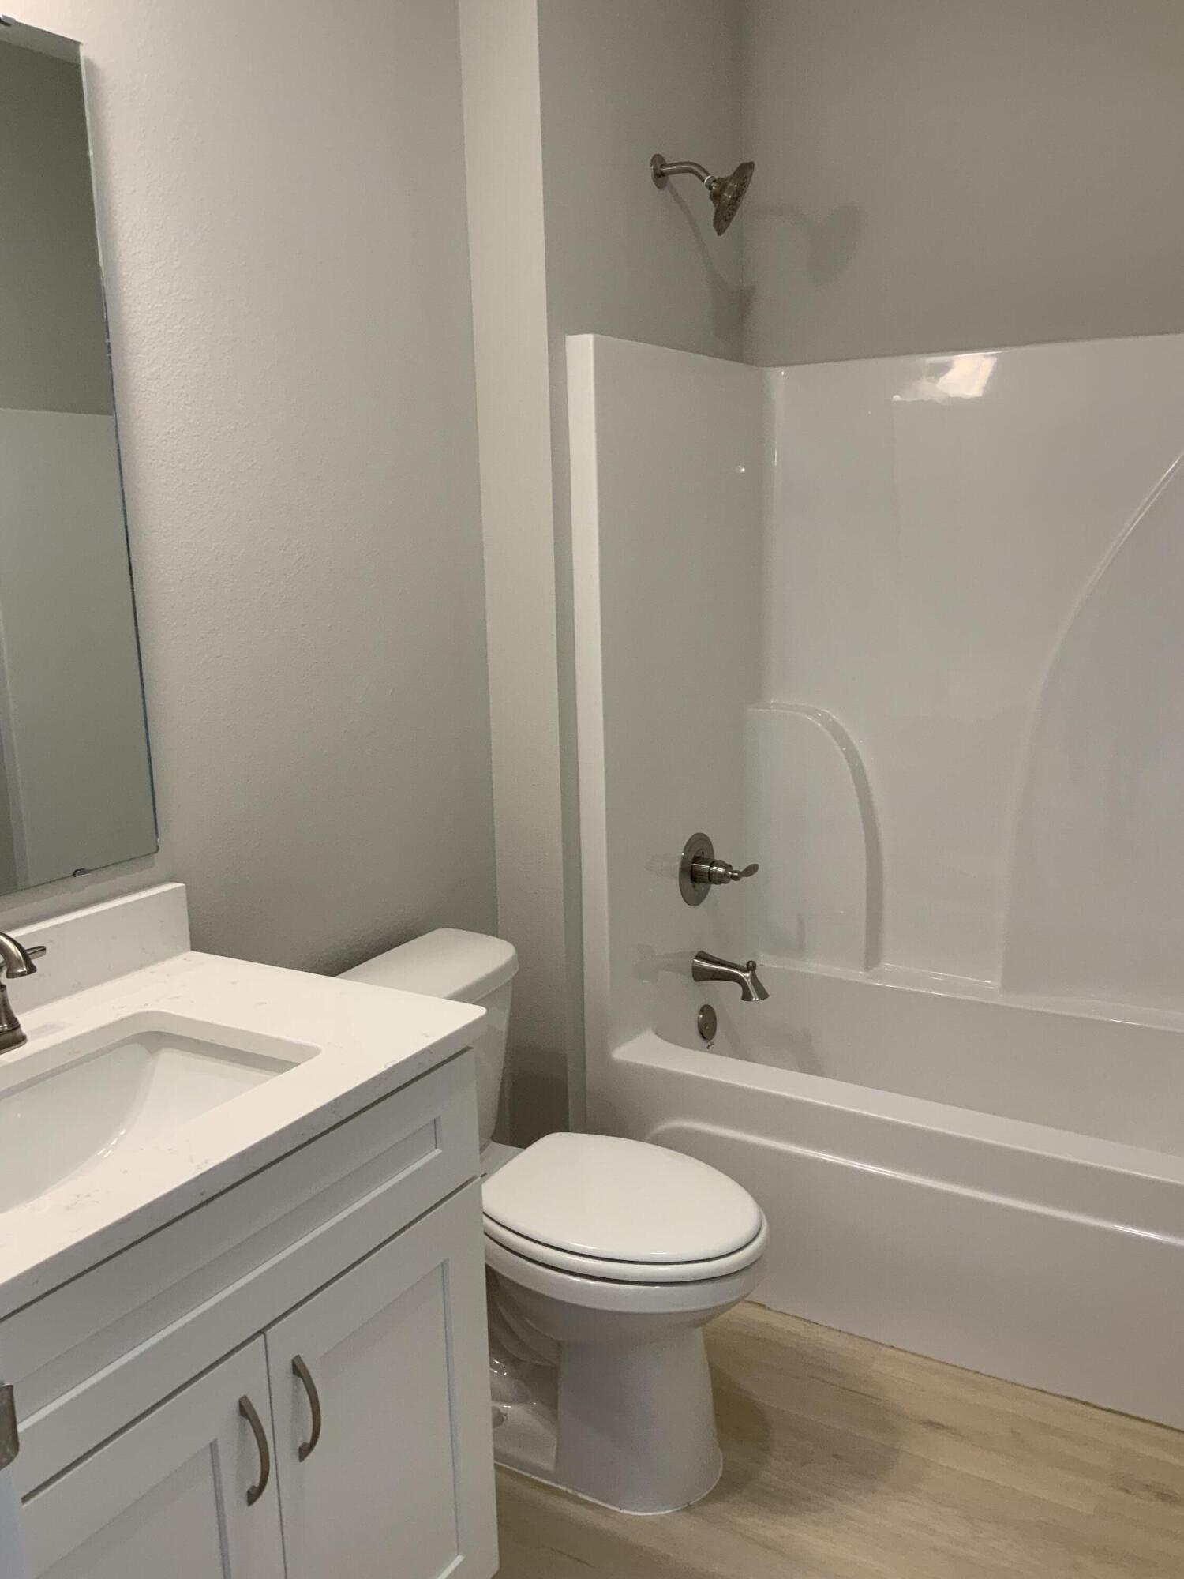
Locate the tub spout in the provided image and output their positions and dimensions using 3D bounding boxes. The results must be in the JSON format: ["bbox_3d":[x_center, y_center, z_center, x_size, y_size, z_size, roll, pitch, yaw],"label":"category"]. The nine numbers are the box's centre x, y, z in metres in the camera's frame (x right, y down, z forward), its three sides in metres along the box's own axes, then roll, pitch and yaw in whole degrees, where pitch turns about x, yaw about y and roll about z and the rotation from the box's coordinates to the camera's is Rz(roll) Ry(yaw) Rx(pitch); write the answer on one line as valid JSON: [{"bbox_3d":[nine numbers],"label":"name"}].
[{"bbox_3d":[0.307,0.411,2.892,0.170,0.089,0.062,5,13,31],"label":"tub spout"}]

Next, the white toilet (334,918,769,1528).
[{"bbox_3d":[-0.066,0.709,2.194,0.755,0.772,0.430,5,13,31],"label":"white toilet"}]

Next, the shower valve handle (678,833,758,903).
[{"bbox_3d":[0.287,0.179,2.865,0.127,0.164,0.164,5,13,31],"label":"shower valve handle"}]

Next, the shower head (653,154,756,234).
[{"bbox_3d":[0.229,-1.190,2.641,0.208,0.169,0.140,5,13,31],"label":"shower head"}]

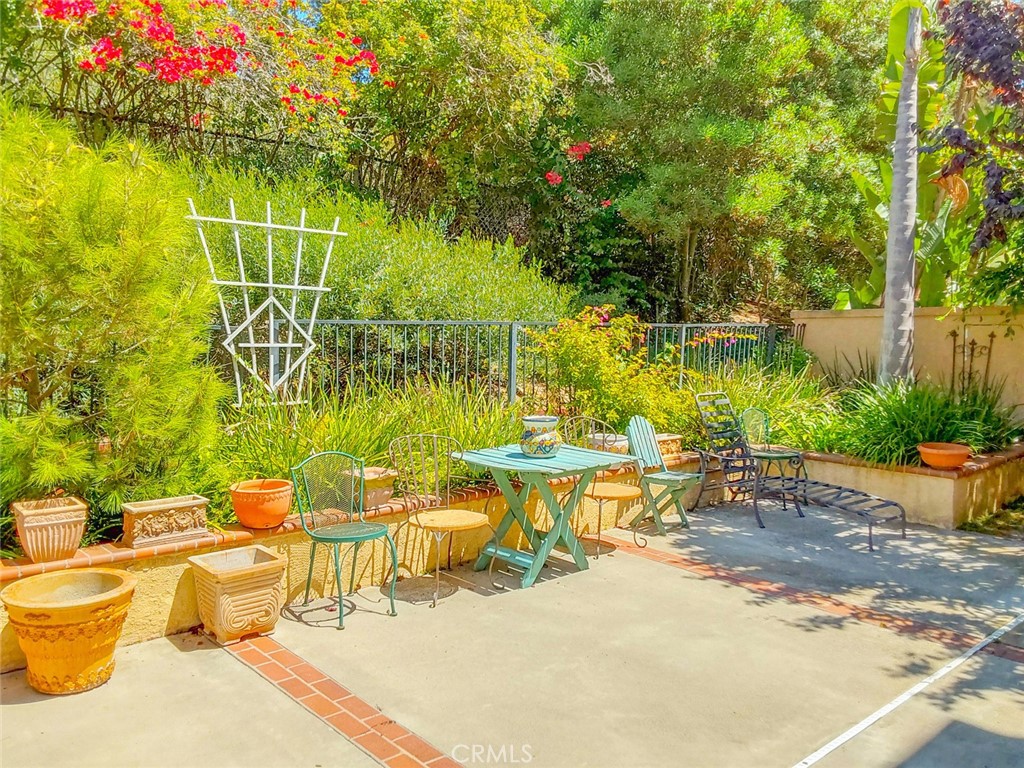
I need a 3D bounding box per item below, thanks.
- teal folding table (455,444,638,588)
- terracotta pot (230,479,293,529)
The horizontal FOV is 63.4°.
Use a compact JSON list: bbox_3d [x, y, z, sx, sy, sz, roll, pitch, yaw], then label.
[{"bbox_3d":[0.189,0.820,5.230,0.785,0.730,0.890,-3,6,-44],"label":"teal folding table"},{"bbox_3d":[-1.324,0.642,4.438,0.335,0.220,0.335,1,5,0],"label":"terracotta pot"}]

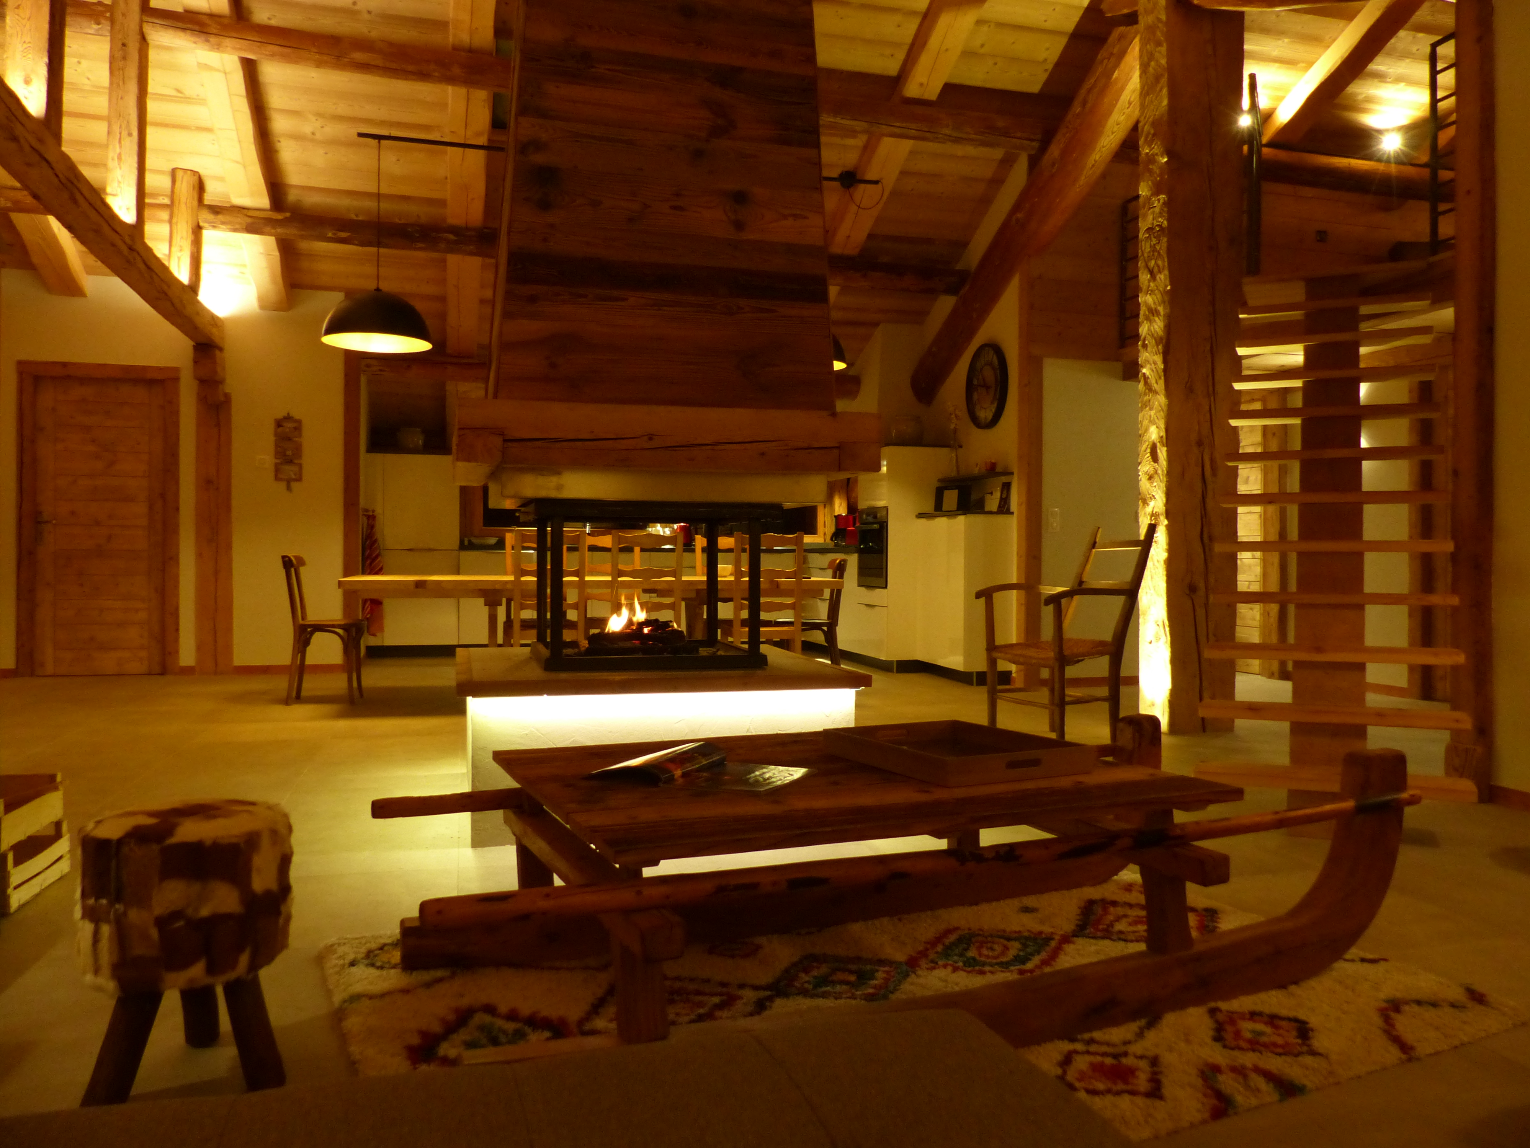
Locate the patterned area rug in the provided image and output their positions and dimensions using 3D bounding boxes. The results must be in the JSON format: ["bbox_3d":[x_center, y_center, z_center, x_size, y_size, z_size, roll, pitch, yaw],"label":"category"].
[{"bbox_3d":[0.230,0.790,2.162,1.936,0.030,1.370,0,1,-27],"label":"patterned area rug"}]

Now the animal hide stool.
[{"bbox_3d":[-0.906,0.596,1.740,0.330,0.425,0.330,0,1,-16],"label":"animal hide stool"}]

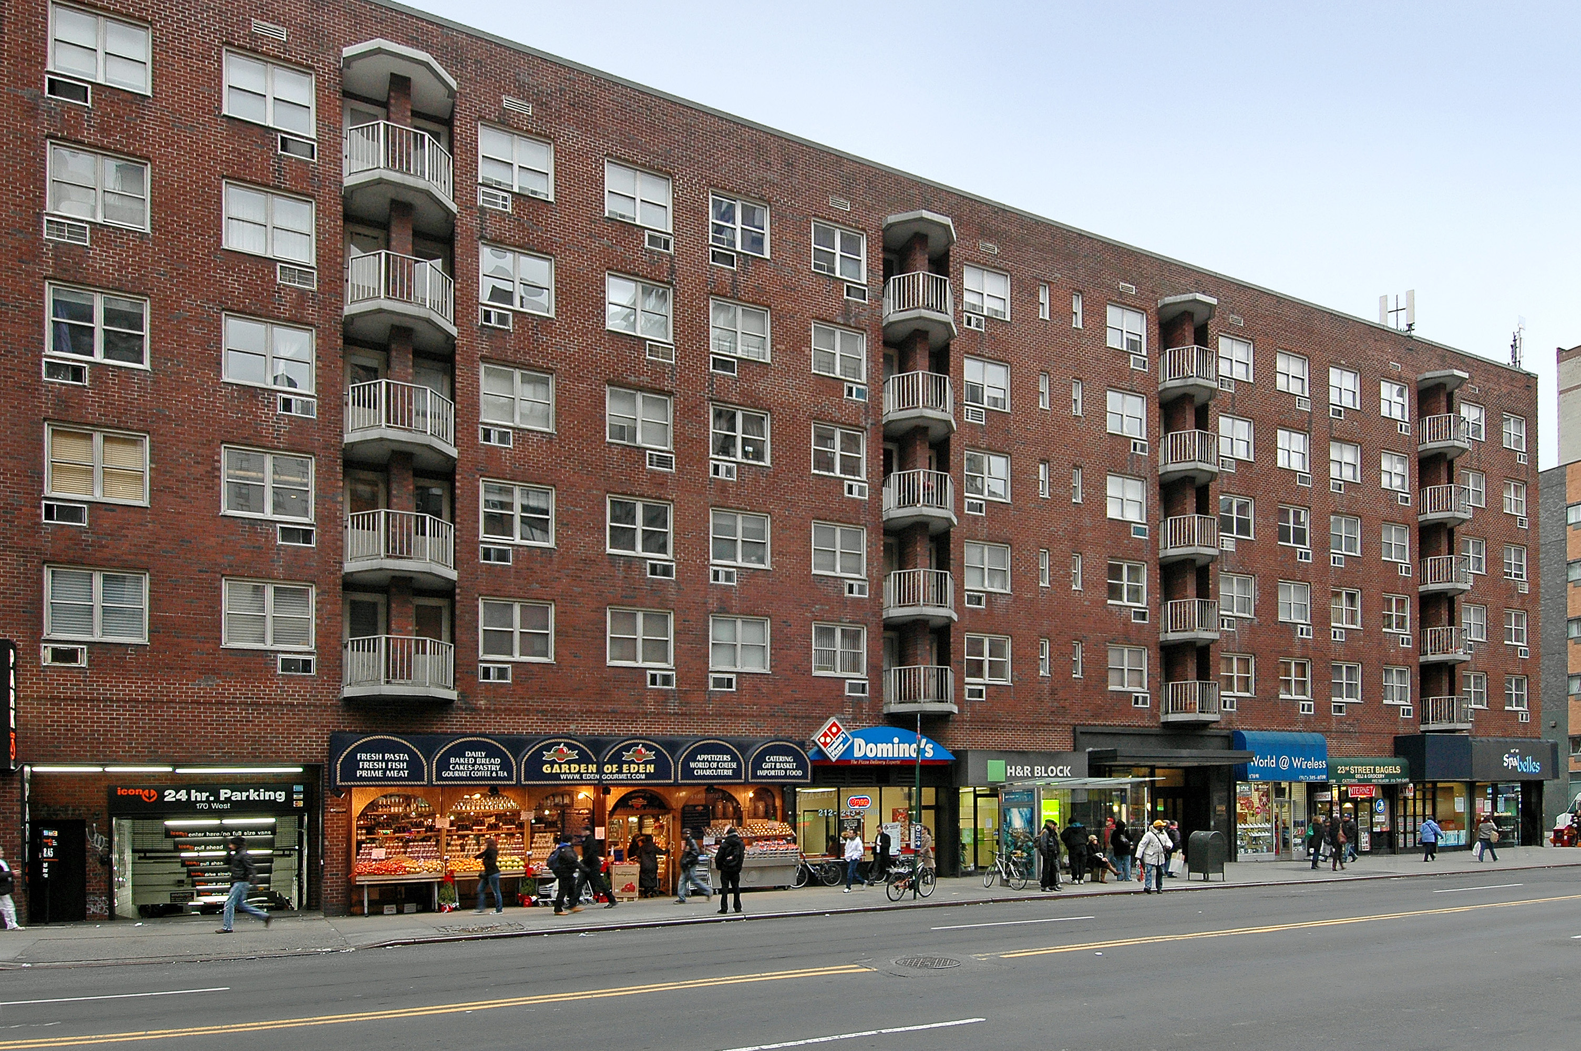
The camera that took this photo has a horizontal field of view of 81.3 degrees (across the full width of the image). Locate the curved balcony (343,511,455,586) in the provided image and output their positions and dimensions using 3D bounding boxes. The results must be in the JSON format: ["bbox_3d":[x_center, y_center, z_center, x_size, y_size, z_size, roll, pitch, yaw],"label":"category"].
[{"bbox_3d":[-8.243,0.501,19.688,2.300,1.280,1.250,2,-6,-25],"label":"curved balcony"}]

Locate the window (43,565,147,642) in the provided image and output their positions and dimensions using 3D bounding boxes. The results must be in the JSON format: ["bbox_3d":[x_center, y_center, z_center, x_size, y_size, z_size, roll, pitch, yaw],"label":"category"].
[{"bbox_3d":[-13.694,1.577,18.234,1.692,1.442,0.160,3,-8,-26],"label":"window"}]

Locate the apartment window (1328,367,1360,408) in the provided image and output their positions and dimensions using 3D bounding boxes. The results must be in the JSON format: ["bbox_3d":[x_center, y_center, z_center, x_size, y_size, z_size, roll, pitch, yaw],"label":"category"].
[{"bbox_3d":[20.055,-4.985,33.416,1.660,1.310,0.150,2,-6,-25],"label":"apartment window"}]

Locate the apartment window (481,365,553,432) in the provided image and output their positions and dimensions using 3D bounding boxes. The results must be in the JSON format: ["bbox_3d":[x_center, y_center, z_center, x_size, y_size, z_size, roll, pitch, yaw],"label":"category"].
[{"bbox_3d":[-6.433,-2.999,21.724,1.629,1.420,0.150,1,-3,-25],"label":"apartment window"}]

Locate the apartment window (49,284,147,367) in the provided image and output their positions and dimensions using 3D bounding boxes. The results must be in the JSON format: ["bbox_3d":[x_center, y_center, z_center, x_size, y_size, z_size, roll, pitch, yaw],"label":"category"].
[{"bbox_3d":[-13.681,-3.949,18.240,1.663,1.443,0.160,3,-8,-26],"label":"apartment window"}]

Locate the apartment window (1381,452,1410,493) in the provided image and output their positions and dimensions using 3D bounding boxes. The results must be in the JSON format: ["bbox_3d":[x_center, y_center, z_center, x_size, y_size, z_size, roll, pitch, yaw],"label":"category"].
[{"bbox_3d":[22.778,-1.991,34.700,1.660,1.310,0.150,2,-6,-25],"label":"apartment window"}]

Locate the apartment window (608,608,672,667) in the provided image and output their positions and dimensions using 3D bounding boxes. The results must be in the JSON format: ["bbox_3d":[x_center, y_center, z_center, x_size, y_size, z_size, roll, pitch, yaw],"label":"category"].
[{"bbox_3d":[-3.742,2.804,22.988,1.666,1.420,0.150,1,-3,-25],"label":"apartment window"}]

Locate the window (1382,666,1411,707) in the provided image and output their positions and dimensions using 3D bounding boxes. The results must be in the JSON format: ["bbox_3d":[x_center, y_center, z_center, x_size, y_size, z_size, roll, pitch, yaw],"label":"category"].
[{"bbox_3d":[23.076,6.140,35.096,1.660,1.410,0.150,4,-6,-25],"label":"window"}]

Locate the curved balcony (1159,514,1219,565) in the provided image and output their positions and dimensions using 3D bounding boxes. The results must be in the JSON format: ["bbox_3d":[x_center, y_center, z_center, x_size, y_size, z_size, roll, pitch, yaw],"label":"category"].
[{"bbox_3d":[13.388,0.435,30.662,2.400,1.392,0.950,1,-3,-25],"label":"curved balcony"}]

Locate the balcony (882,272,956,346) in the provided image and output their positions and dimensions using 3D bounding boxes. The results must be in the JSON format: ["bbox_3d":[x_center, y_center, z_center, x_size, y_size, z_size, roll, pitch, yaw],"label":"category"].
[{"bbox_3d":[3.784,-6.125,26.047,2.300,1.300,1.300,3,-8,-26],"label":"balcony"}]

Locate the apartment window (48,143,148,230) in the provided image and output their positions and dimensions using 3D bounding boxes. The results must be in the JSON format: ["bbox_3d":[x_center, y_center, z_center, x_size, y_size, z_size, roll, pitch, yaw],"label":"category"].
[{"bbox_3d":[-13.314,-6.516,17.742,1.650,1.370,0.150,2,-6,-25],"label":"apartment window"}]

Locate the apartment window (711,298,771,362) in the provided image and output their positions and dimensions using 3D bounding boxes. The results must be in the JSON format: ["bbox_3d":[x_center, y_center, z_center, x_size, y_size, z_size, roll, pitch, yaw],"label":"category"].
[{"bbox_3d":[-1.304,-5.087,24.020,1.660,1.410,0.150,4,-6,-25],"label":"apartment window"}]

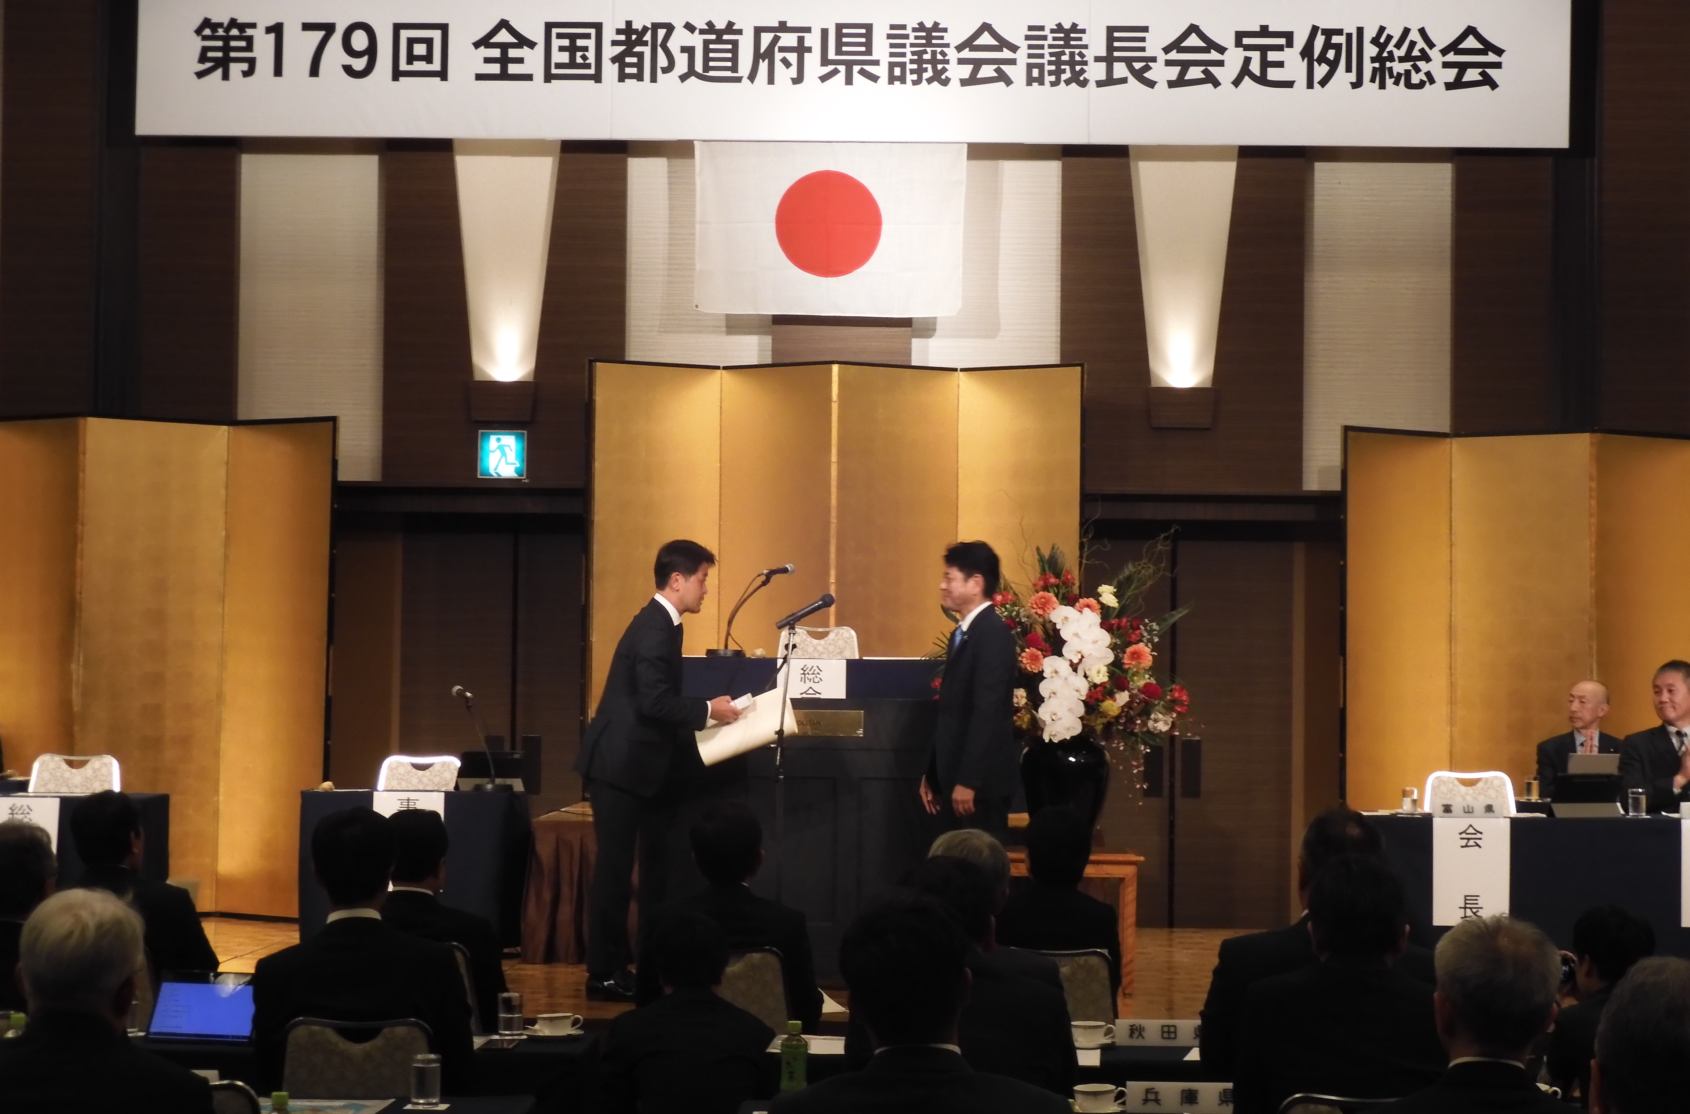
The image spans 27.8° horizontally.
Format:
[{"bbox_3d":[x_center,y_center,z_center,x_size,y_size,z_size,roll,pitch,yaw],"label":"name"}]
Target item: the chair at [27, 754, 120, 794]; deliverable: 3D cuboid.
[{"bbox_3d":[-3.246,1.244,14.180,0.440,0.860,0.550,1,-1,0],"label":"chair"}]

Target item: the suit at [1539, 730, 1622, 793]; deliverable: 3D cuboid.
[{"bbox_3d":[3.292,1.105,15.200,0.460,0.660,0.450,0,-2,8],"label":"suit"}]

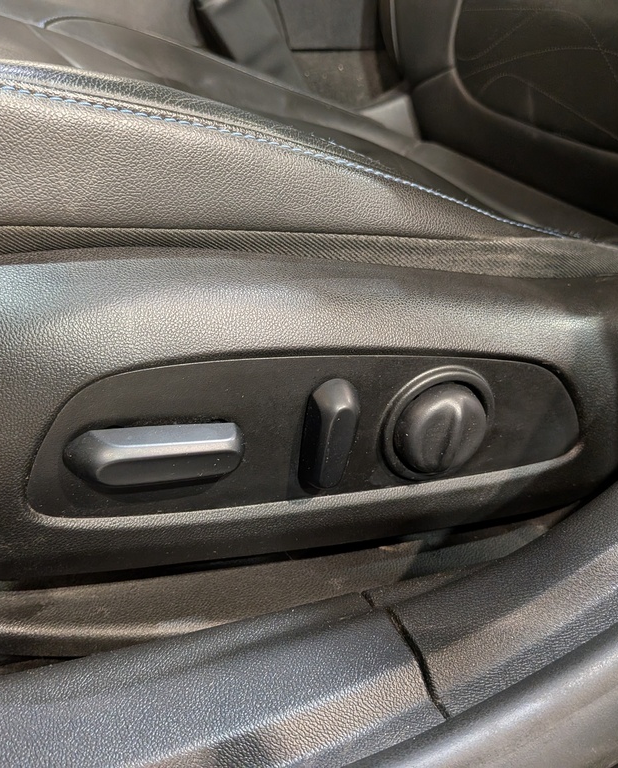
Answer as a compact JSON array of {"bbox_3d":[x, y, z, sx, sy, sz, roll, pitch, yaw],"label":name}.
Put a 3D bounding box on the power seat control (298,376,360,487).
[{"bbox_3d":[0.010,0.024,0.326,0.020,0.051,0.018,-1,26,-20],"label":"power seat control"}]

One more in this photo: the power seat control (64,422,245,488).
[{"bbox_3d":[-0.065,0.031,0.301,0.075,0.019,0.019,-3,27,-20],"label":"power seat control"}]

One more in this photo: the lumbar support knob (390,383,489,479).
[{"bbox_3d":[0.066,0.024,0.348,0.044,0.044,0.017,-1,27,-20],"label":"lumbar support knob"}]

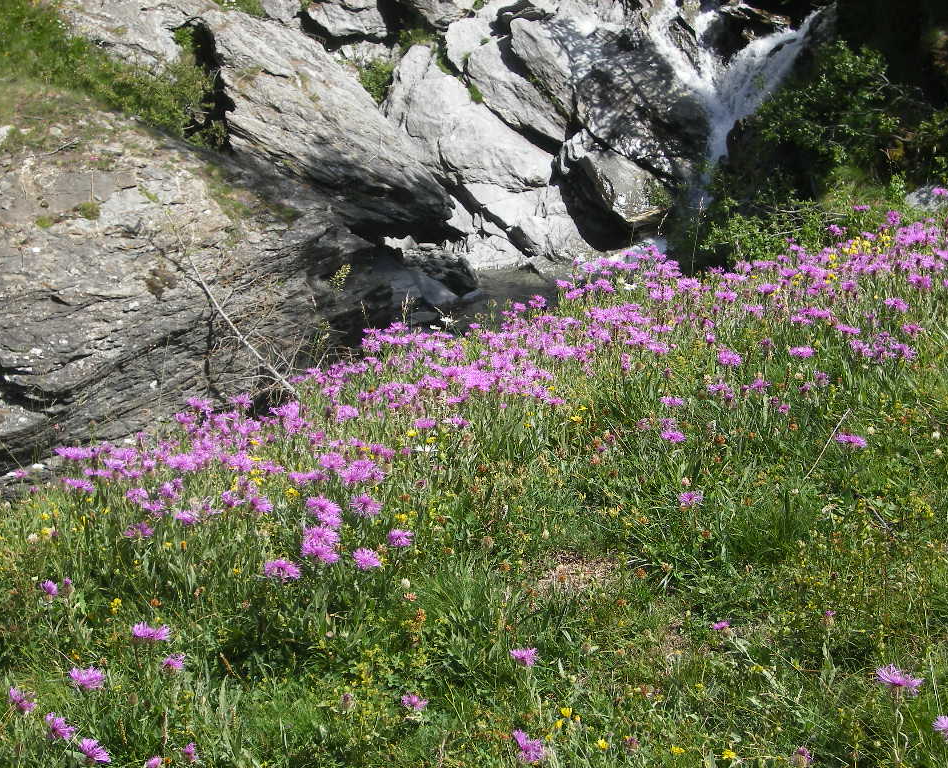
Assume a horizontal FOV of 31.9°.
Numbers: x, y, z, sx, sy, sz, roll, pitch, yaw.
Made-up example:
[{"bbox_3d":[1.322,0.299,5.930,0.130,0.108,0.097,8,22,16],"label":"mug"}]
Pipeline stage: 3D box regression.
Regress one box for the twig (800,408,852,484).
[{"bbox_3d":[0.720,0.123,3.375,0.009,0.008,0.217,33,59,11],"label":"twig"}]

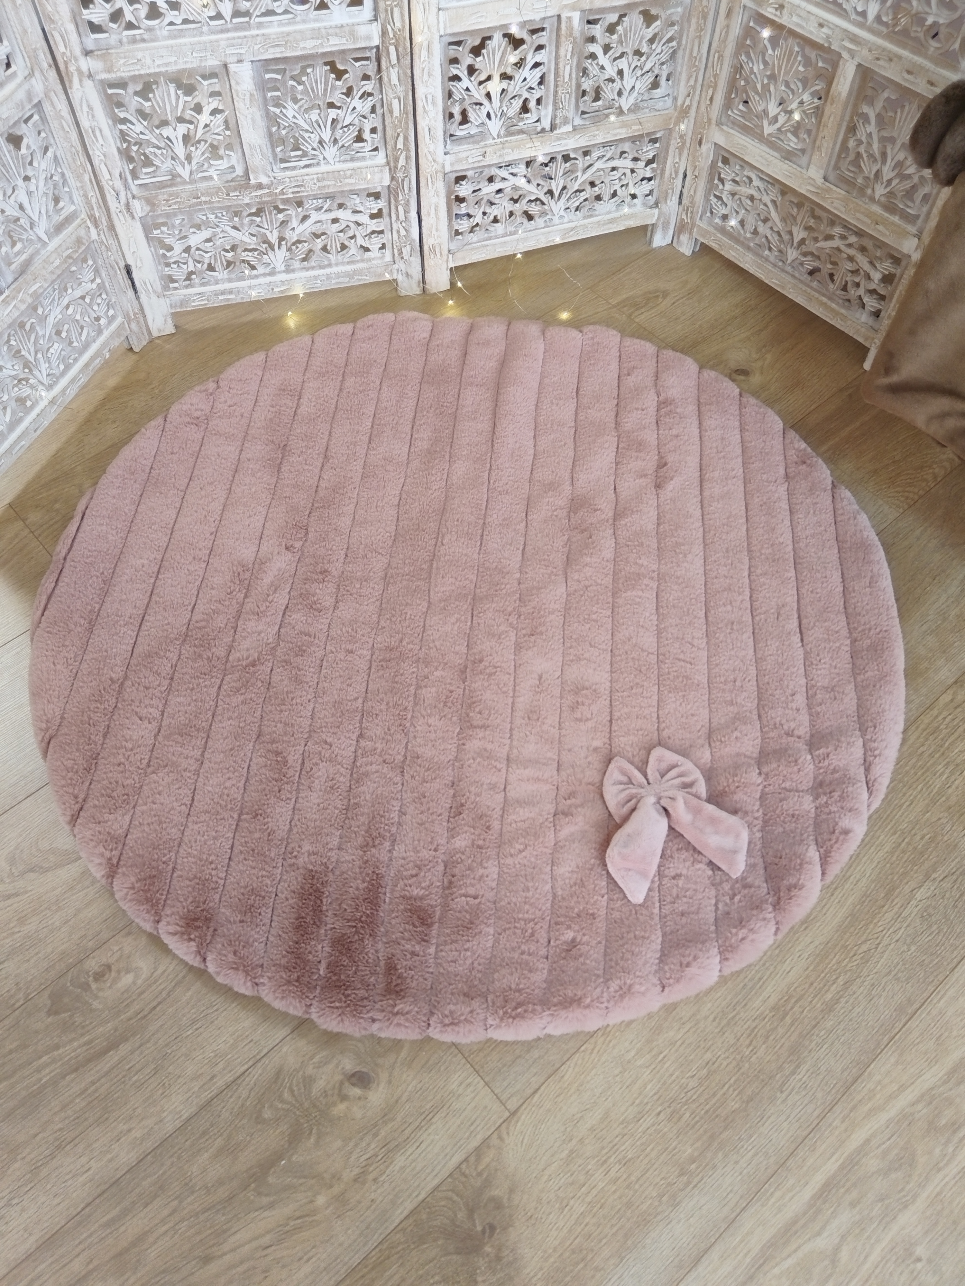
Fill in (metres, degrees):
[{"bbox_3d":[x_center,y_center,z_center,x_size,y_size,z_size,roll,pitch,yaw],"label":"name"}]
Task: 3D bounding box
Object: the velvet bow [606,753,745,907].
[{"bbox_3d":[0.187,0.175,0.970,0.148,0.028,0.155,-11,58,-7],"label":"velvet bow"}]

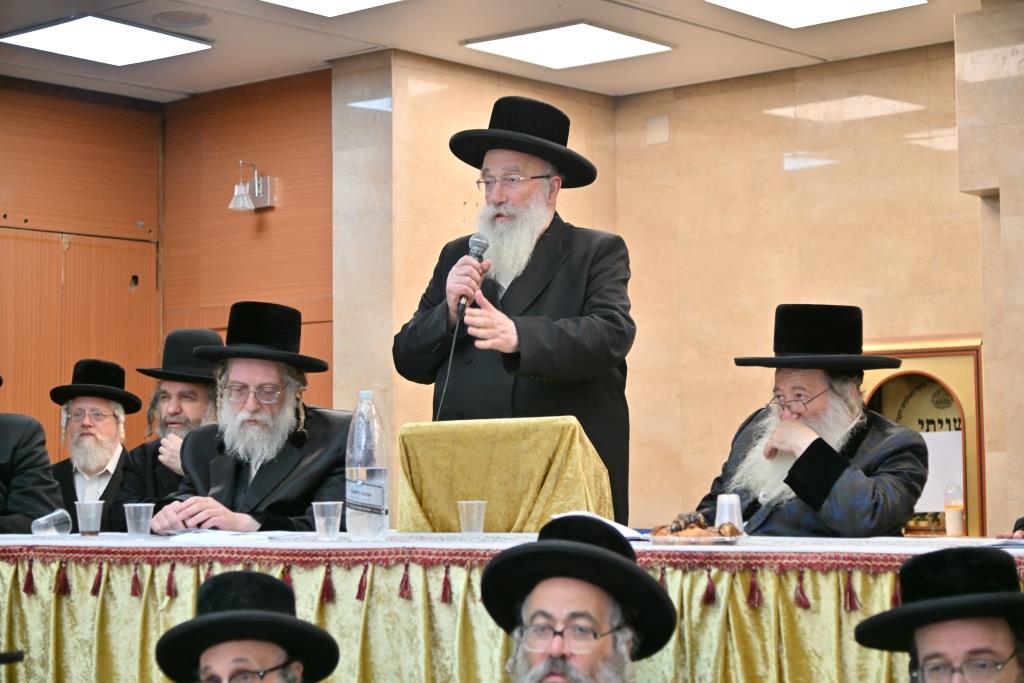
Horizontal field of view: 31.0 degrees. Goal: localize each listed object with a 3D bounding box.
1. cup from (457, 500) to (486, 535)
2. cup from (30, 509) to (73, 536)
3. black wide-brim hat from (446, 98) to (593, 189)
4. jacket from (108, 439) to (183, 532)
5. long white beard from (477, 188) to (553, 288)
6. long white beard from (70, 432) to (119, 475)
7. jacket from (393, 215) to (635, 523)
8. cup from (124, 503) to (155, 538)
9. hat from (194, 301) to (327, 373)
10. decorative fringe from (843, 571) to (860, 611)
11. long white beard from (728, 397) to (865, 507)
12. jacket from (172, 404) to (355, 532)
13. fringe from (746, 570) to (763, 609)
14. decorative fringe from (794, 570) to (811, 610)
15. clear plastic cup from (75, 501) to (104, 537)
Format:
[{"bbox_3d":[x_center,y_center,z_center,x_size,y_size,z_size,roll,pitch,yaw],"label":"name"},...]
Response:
[{"bbox_3d":[-0.090,0.400,4.150,0.070,0.084,0.070,-1,-3,0],"label":"cup"},{"bbox_3d":[-1.105,0.438,4.430,0.084,0.071,0.071,-15,-10,40],"label":"cup"},{"bbox_3d":[0.041,-0.513,4.580,0.360,0.150,0.395,13,-11,3],"label":"black wide-brim hat"},{"bbox_3d":[-0.895,0.549,5.100,0.480,0.620,0.360,-1,-3,12],"label":"jacket"},{"bbox_3d":[0.004,-0.257,4.660,0.165,0.250,0.140,-3,-4,35],"label":"long white beard"},{"bbox_3d":[-1.434,0.385,6.350,0.165,0.155,0.110,0,-4,0],"label":"long white beard"},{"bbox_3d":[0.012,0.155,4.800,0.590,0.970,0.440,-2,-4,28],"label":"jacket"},{"bbox_3d":[-0.830,0.401,4.120,0.071,0.079,0.071,0,-4,0],"label":"cup"},{"bbox_3d":[-0.611,-0.017,4.600,0.335,0.138,0.365,5,-8,8],"label":"hat"},{"bbox_3d":[0.622,0.458,3.389,0.033,0.077,0.022,-1,-4,14],"label":"decorative fringe"},{"bbox_3d":[0.634,0.245,4.120,0.210,0.250,0.200,2,-4,-40],"label":"long white beard"},{"bbox_3d":[-0.616,0.462,4.680,0.540,0.600,0.500,-1,-4,13],"label":"jacket"},{"bbox_3d":[0.453,0.462,3.450,0.028,0.072,0.021,-2,-4,20],"label":"fringe"},{"bbox_3d":[0.537,0.459,3.419,0.030,0.071,0.022,-1,-4,14],"label":"decorative fringe"},{"bbox_3d":[-0.977,0.412,4.280,0.071,0.084,0.071,-1,-3,0],"label":"clear plastic cup"}]

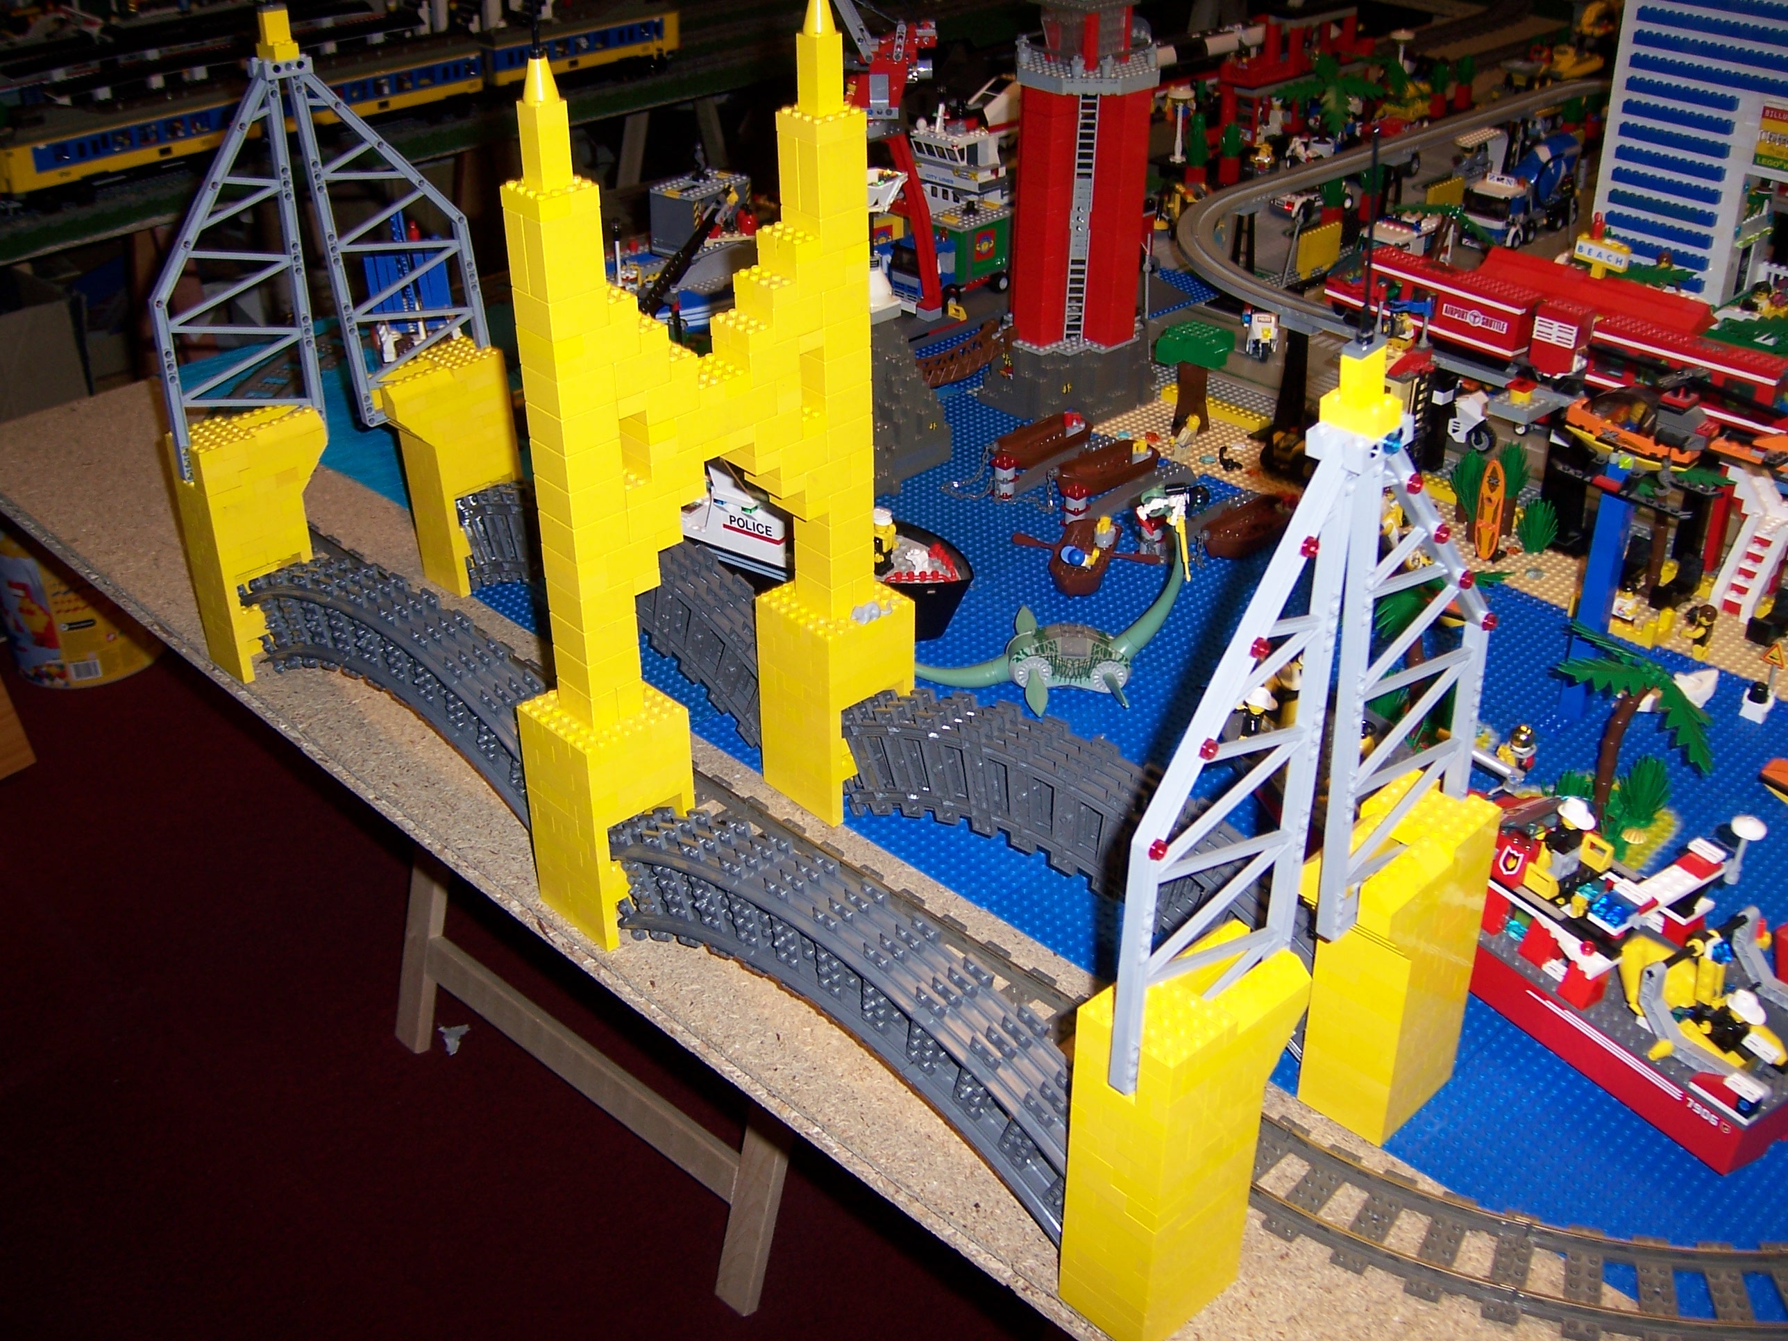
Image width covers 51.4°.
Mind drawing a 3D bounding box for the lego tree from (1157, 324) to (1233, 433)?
[{"bbox_3d":[0.248,-0.241,1.540,0.050,0.086,0.050,-27,40,-36],"label":"lego tree"}]

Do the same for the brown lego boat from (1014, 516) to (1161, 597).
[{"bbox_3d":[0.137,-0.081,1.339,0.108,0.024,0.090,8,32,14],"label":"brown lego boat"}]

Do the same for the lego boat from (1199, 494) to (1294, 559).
[{"bbox_3d":[0.267,-0.105,1.382,0.091,0.020,0.040,-27,40,-36],"label":"lego boat"}]

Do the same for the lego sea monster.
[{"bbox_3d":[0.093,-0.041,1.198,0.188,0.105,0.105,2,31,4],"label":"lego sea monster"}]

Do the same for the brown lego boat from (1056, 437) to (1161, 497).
[{"bbox_3d":[0.169,-0.158,1.471,0.091,0.020,0.040,-27,40,-36],"label":"brown lego boat"}]

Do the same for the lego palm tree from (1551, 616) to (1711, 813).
[{"bbox_3d":[0.415,0.038,1.059,0.097,0.112,0.097,-5,31,-8],"label":"lego palm tree"}]

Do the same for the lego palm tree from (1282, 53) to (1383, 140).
[{"bbox_3d":[0.523,-0.682,2.242,0.125,0.100,0.118,0,31,0],"label":"lego palm tree"}]

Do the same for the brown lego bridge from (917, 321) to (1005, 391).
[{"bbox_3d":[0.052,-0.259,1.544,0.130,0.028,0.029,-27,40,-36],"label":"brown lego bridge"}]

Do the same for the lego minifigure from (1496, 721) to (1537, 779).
[{"bbox_3d":[0.377,0.047,1.117,0.024,0.033,0.017,11,33,19],"label":"lego minifigure"}]

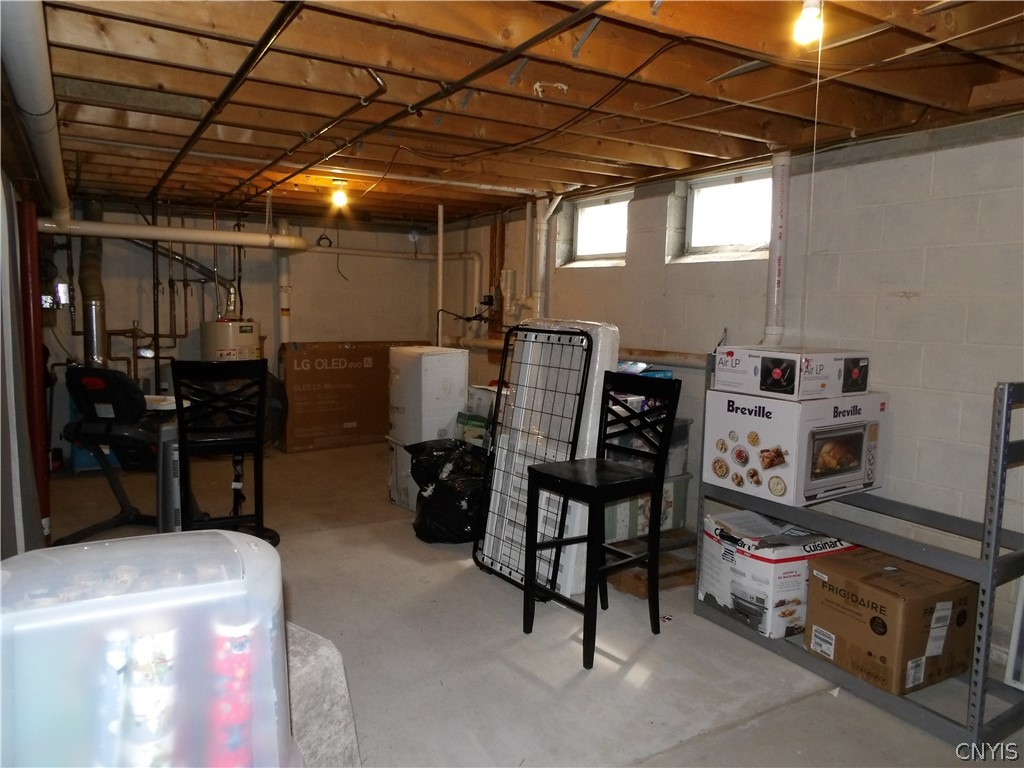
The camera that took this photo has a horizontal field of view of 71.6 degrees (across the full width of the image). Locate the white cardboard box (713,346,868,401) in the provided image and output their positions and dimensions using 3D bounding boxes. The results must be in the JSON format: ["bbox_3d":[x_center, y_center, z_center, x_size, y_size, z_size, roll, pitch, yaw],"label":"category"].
[{"bbox_3d":[1.286,-0.059,3.276,0.475,0.188,0.455,-3,7,-31],"label":"white cardboard box"}]

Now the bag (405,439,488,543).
[{"bbox_3d":[-0.395,0.642,4.456,0.520,0.590,0.440,0,7,-5],"label":"bag"}]

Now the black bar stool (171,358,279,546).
[{"bbox_3d":[-1.554,0.435,3.865,0.465,1.130,0.520,-2,7,-18],"label":"black bar stool"}]

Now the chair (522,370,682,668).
[{"bbox_3d":[0.381,0.539,3.063,0.520,1.130,0.465,-5,9,-38],"label":"chair"}]

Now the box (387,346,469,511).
[{"bbox_3d":[-0.596,0.313,5.058,0.430,1.100,0.470,-5,9,-39],"label":"box"}]

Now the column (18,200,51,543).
[{"bbox_3d":[-2.636,-0.042,3.925,0.105,1.930,0.105,-3,7,-32],"label":"column"}]

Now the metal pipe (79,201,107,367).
[{"bbox_3d":[-3.257,-0.766,5.519,0.180,1.295,0.180,-3,7,-32],"label":"metal pipe"}]

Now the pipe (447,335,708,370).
[{"bbox_3d":[0.262,-0.264,5.503,0.095,0.095,3.641,-4,7,-30],"label":"pipe"}]

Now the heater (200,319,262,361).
[{"bbox_3d":[-2.392,0.076,6.078,0.510,1.234,0.510,-3,7,-32],"label":"heater"}]

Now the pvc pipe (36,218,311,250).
[{"bbox_3d":[-2.553,-1.156,5.522,1.906,0.125,0.125,-3,7,-32],"label":"pvc pipe"}]

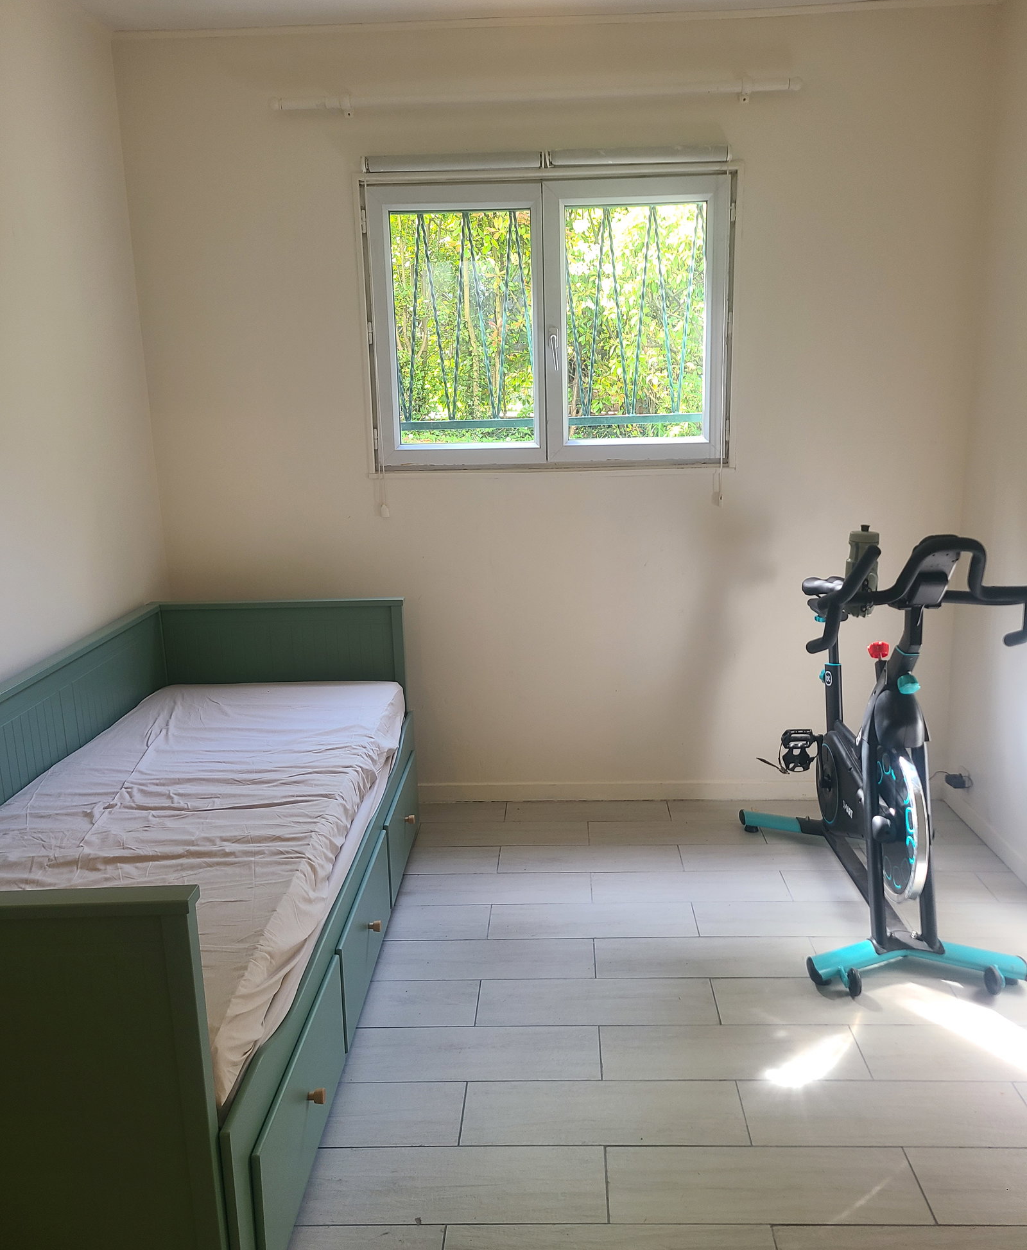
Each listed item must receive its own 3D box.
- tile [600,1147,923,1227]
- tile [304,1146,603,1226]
[{"bbox_3d":[0.482,1.089,1.994,0.598,0.011,0.202,-1,13,3],"label":"tile"},{"bbox_3d":[-0.116,1.104,2.028,0.598,0.011,0.202,-1,13,3],"label":"tile"}]

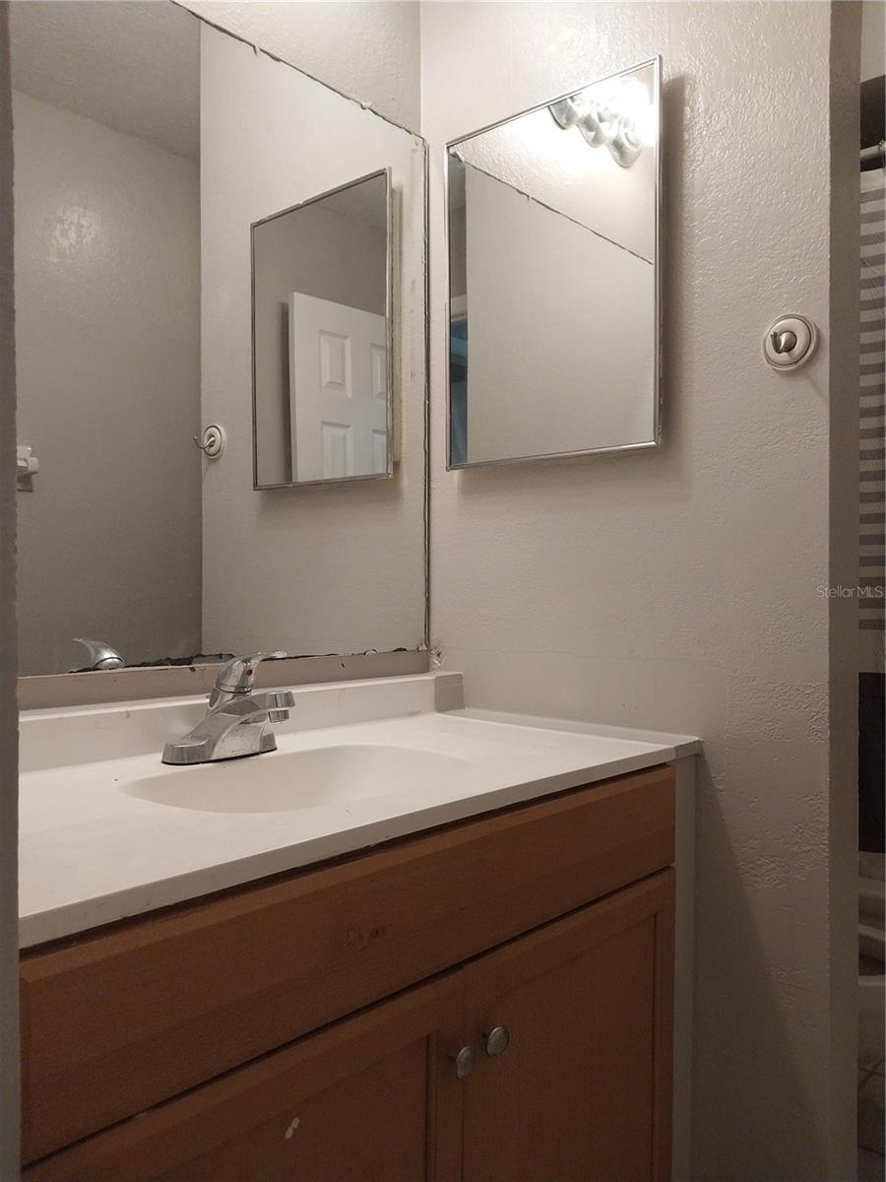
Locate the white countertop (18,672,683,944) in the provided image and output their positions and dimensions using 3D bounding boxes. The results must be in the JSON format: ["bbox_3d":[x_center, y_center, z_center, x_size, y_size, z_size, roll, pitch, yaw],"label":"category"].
[{"bbox_3d":[-0.160,0.194,1.117,0.551,0.084,0.979,0,0,42],"label":"white countertop"}]

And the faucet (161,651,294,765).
[{"bbox_3d":[-0.246,0.146,1.134,0.172,0.141,0.163,0,0,42],"label":"faucet"}]

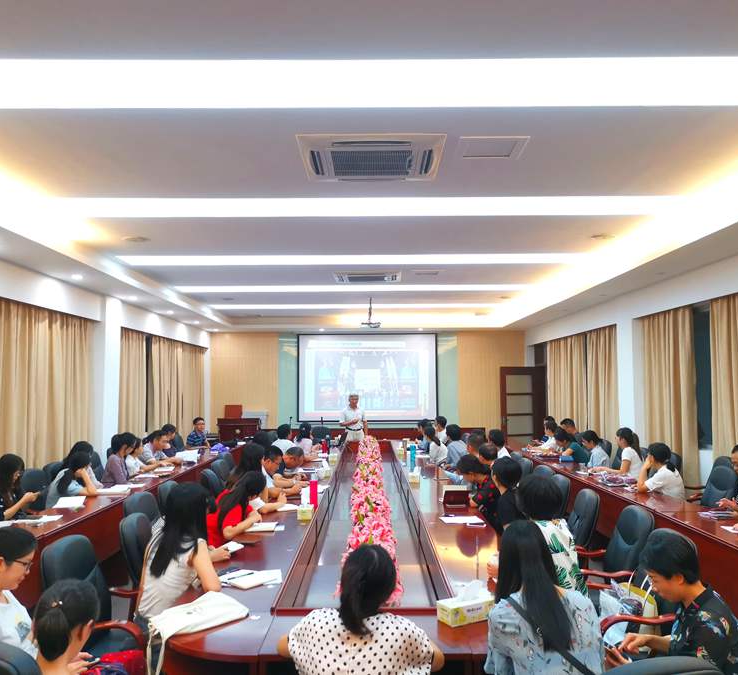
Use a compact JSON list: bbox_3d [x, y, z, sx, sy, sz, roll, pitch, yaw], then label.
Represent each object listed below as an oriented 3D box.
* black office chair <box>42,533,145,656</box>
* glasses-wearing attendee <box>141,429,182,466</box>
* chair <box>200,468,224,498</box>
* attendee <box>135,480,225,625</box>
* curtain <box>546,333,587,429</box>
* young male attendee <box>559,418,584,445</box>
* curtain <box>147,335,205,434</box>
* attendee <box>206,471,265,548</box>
[{"bbox_3d":[-1.280,1.504,3.423,0.620,1.040,0.600,-1,-4,10],"label":"black office chair"},{"bbox_3d":[-2.780,1.835,9.394,0.800,1.220,0.520,0,-4,0],"label":"glasses-wearing attendee"},{"bbox_3d":[-1.200,1.708,6.316,0.620,1.040,0.600,0,-4,0],"label":"chair"},{"bbox_3d":[-1.000,1.436,3.839,0.760,1.250,0.500,3,-5,-37],"label":"attendee"},{"bbox_3d":[3.950,1.358,14.140,0.180,2.700,2.750,0,-4,0],"label":"curtain"},{"bbox_3d":[2.990,1.911,10.793,0.750,1.270,0.500,0,-4,-6],"label":"young male attendee"},{"bbox_3d":[-3.650,1.379,13.587,0.180,2.620,3.800,0,-4,0],"label":"curtain"},{"bbox_3d":[-0.930,1.512,4.806,0.750,1.220,0.500,0,-4,0],"label":"attendee"}]

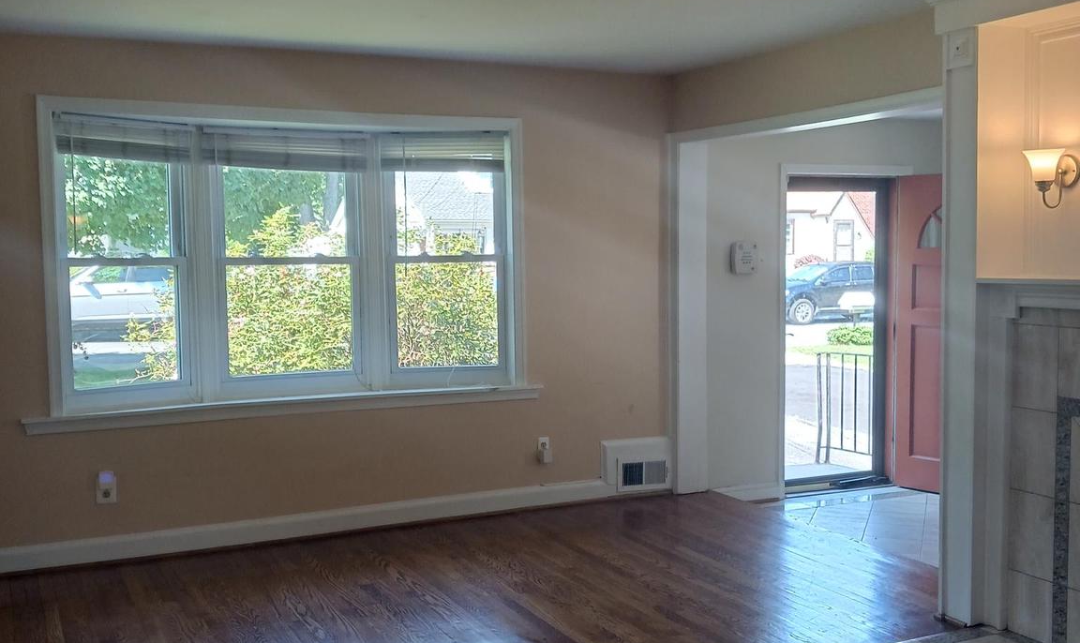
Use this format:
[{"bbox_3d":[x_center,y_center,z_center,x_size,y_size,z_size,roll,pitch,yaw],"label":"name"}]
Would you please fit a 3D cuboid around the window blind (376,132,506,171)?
[{"bbox_3d":[-0.520,-0.917,6.104,0.680,0.210,0.045,-1,4,-3],"label":"window blind"}]

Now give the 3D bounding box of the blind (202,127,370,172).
[{"bbox_3d":[-1.319,-0.897,5.873,0.873,0.195,0.045,-3,4,-26],"label":"blind"}]

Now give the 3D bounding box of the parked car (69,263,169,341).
[{"bbox_3d":[-9.249,-0.588,24.785,4.650,1.600,1.820,-3,4,-29],"label":"parked car"}]

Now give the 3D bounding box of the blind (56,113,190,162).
[{"bbox_3d":[-1.985,-0.869,5.381,0.045,0.192,0.699,3,5,41],"label":"blind"}]

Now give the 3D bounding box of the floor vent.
[{"bbox_3d":[0.570,0.852,6.564,0.438,0.320,0.065,-3,4,-26],"label":"floor vent"}]

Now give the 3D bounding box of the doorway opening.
[{"bbox_3d":[1.924,0.077,7.319,0.891,2.025,0.130,-3,4,-26],"label":"doorway opening"}]

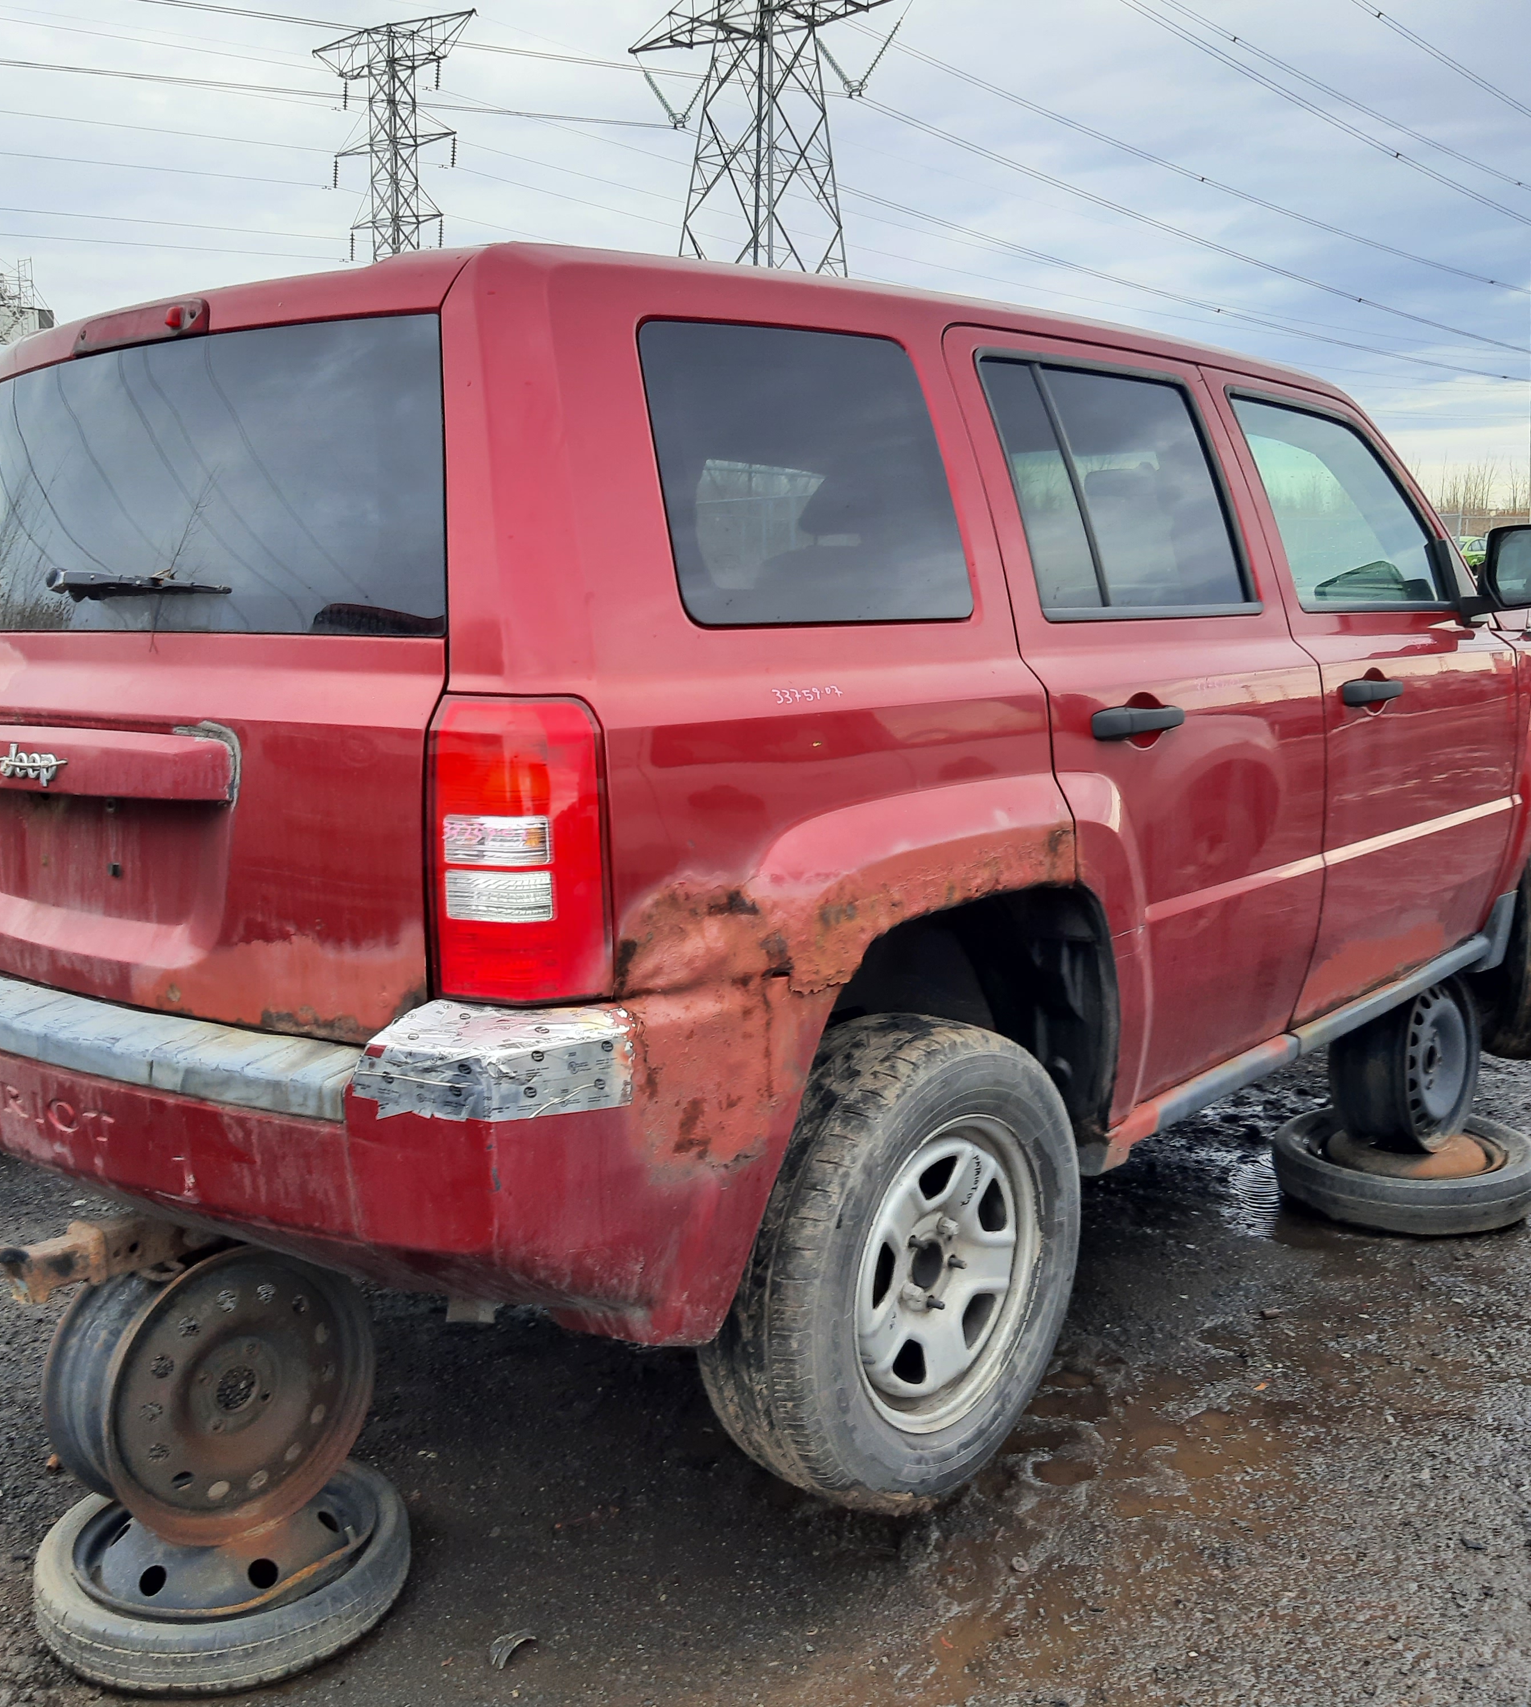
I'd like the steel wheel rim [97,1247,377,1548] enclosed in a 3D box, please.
[{"bbox_3d":[-0.789,0.752,2.447,0.189,0.410,0.410,-1,7,43],"label":"steel wheel rim"}]

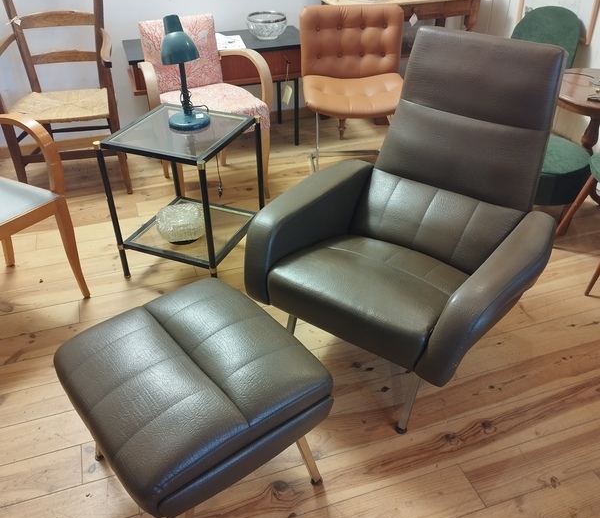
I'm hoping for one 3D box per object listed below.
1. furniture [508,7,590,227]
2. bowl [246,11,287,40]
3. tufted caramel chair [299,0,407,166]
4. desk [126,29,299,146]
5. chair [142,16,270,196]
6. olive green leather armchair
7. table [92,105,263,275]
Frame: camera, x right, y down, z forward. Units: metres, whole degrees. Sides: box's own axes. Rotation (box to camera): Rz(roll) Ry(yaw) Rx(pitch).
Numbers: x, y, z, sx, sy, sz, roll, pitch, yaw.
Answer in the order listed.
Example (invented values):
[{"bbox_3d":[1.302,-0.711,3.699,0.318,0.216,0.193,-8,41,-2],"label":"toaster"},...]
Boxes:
[{"bbox_3d":[1.023,-0.547,2.394,0.460,0.890,0.580,-3,36,-3],"label":"furniture"},{"bbox_3d":[-0.189,-1.316,3.132,0.226,0.115,0.226,0,35,0],"label":"bowl"},{"bbox_3d":[0.290,-0.852,2.920,0.560,0.790,0.570,-3,36,-3],"label":"tufted caramel chair"},{"bbox_3d":[-0.458,-0.960,3.251,0.985,0.597,0.440,-12,37,-15],"label":"desk"},{"bbox_3d":[-0.490,-0.713,2.725,0.570,0.805,0.600,-17,39,-22],"label":"chair"},{"bbox_3d":[0.366,-0.137,1.787,0.780,0.940,0.940,22,41,29],"label":"olive green leather armchair"},{"bbox_3d":[-0.441,-0.247,2.248,0.448,0.600,0.460,13,38,18],"label":"table"}]

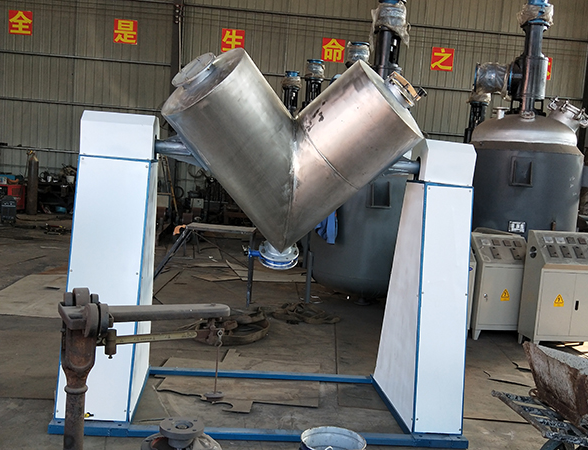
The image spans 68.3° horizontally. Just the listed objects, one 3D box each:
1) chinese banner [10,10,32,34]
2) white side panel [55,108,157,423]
[{"bbox_3d":[-7.015,-5.185,11.138,0.605,0.605,0.020,4,5,-2],"label":"chinese banner"},{"bbox_3d":[-0.910,0.167,2.210,0.322,1.424,0.573,4,5,-8],"label":"white side panel"}]

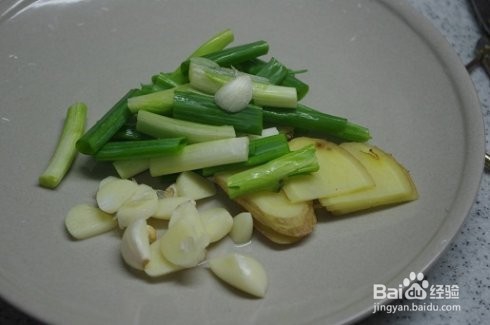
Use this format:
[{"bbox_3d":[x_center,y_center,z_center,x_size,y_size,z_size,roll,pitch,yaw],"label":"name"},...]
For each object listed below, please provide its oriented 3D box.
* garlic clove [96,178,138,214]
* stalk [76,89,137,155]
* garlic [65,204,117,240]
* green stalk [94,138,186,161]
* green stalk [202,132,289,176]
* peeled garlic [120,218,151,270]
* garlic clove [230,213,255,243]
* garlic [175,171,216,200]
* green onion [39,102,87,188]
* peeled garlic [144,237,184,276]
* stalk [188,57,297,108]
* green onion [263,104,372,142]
[{"bbox_3d":[-0.059,0.015,0.409,0.019,0.009,0.016,-27,56,-20],"label":"garlic clove"},{"bbox_3d":[-0.068,-0.022,0.442,0.009,0.009,0.041,26,57,18],"label":"stalk"},{"bbox_3d":[-0.066,0.025,0.371,0.022,0.007,0.013,-17,51,-14],"label":"garlic"},{"bbox_3d":[-0.050,-0.006,0.422,0.043,0.008,0.009,-4,49,-2],"label":"green stalk"},{"bbox_3d":[0.001,-0.004,0.428,0.043,0.009,0.010,-17,50,-4],"label":"green stalk"},{"bbox_3d":[-0.049,0.037,0.395,0.013,0.013,0.023,-7,53,-9],"label":"peeled garlic"},{"bbox_3d":[-0.001,0.028,0.366,0.009,0.009,0.013,15,51,14],"label":"garlic clove"},{"bbox_3d":[-0.022,0.010,0.383,0.018,0.007,0.011,9,49,9],"label":"garlic"},{"bbox_3d":[-0.082,-0.009,0.401,0.011,0.009,0.048,6,49,6],"label":"green onion"},{"bbox_3d":[-0.032,0.039,0.358,0.018,0.006,0.013,-33,56,-25],"label":"peeled garlic"},{"bbox_3d":[-0.001,-0.040,0.442,0.057,0.011,0.011,14,52,13],"label":"stalk"},{"bbox_3d":[0.034,-0.020,0.438,0.058,0.009,0.010,11,51,8],"label":"green onion"}]

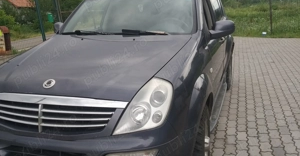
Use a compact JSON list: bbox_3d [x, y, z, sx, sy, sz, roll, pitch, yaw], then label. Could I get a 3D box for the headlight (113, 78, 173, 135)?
[{"bbox_3d":[-0.033,0.158,1.809,0.310,0.270,0.320,2,15,18],"label":"headlight"}]

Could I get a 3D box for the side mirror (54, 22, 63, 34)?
[{"bbox_3d":[-1.043,-0.563,3.632,0.230,0.180,0.155,2,15,18],"label":"side mirror"}]

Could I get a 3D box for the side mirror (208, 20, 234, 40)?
[{"bbox_3d":[0.733,-0.496,3.053,0.230,0.180,0.155,2,15,18],"label":"side mirror"}]

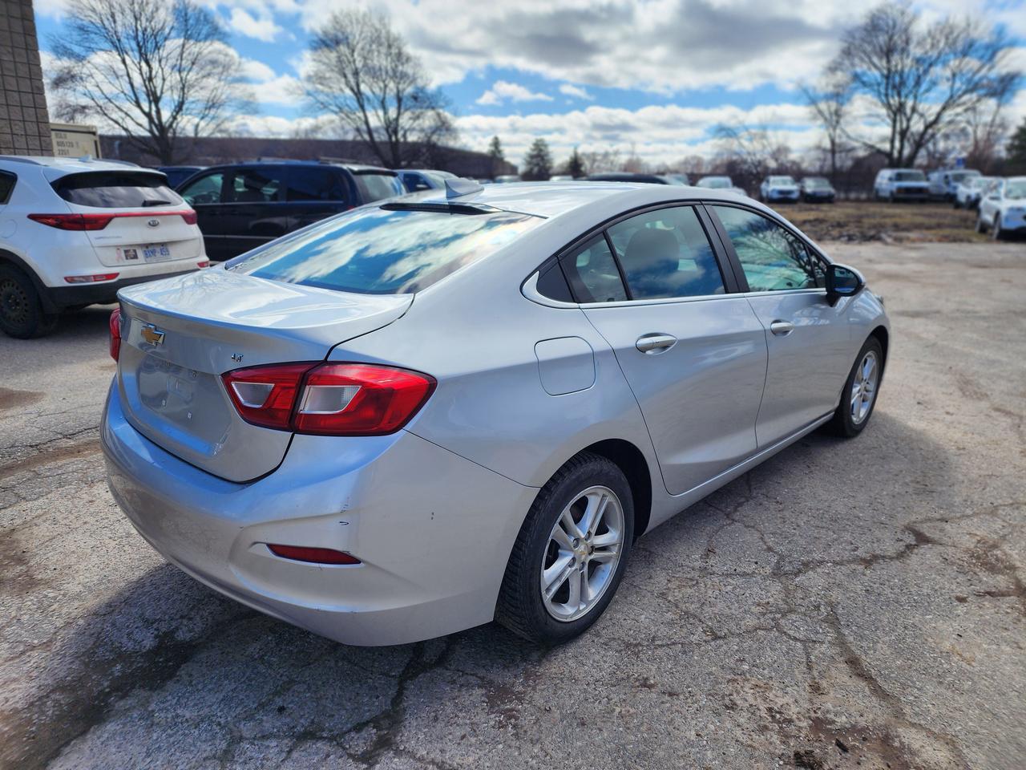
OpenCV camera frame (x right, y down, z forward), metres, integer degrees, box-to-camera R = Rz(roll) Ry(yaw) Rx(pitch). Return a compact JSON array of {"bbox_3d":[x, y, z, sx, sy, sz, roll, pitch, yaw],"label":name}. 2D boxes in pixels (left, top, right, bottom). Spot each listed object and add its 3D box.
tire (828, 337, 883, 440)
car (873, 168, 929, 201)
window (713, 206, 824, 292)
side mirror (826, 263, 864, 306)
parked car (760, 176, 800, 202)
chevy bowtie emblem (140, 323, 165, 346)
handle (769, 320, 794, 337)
[{"bbox_3d":[2.039,-0.005,4.153,0.210,0.635,0.635,16,22,42],"label":"tire"},{"bbox_3d":[24.235,-12.521,42.767,2.000,2.000,5.500,6,17,17],"label":"car"},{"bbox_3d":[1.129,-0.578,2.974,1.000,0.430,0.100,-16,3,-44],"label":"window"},{"bbox_3d":[1.565,-0.476,3.209,0.190,0.175,0.130,16,22,41],"label":"side mirror"},{"bbox_3d":[16.771,-12.346,42.946,1.850,1.630,4.600,5,17,14],"label":"parked car"},{"bbox_3d":[-1.032,-0.141,1.952,0.180,0.060,0.020,16,22,42],"label":"chevy bowtie emblem"},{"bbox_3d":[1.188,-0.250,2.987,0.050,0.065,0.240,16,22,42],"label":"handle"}]

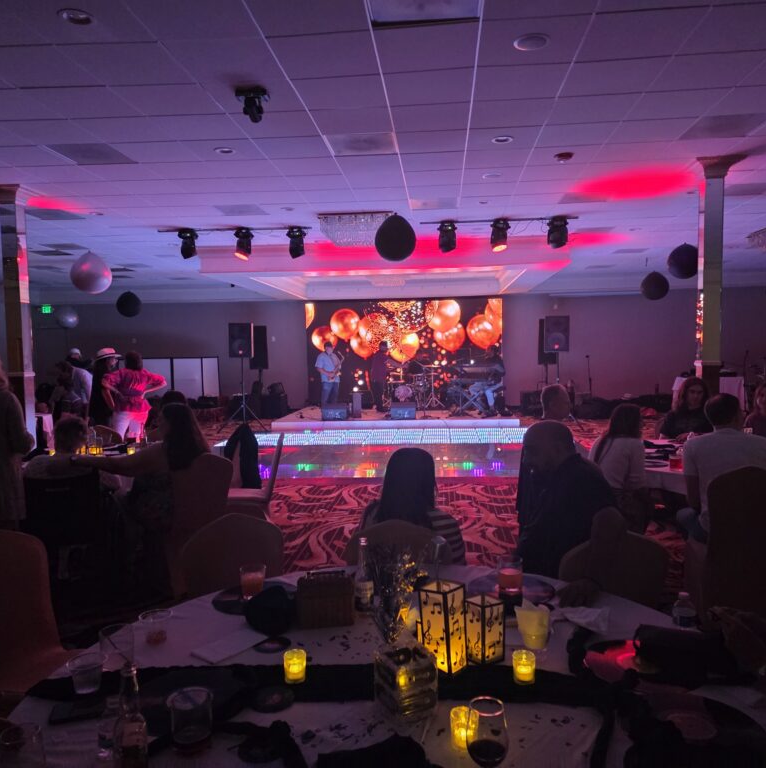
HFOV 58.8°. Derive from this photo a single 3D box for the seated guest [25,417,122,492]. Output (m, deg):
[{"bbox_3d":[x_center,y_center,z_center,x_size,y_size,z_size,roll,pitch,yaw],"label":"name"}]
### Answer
[{"bbox_3d":[-2.054,0.785,4.398,0.520,1.200,0.800,-2,3,-27],"label":"seated guest"}]

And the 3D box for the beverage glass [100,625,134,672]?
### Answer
[{"bbox_3d":[-0.715,0.710,1.834,0.090,0.097,0.090,-1,3,5],"label":"beverage glass"}]

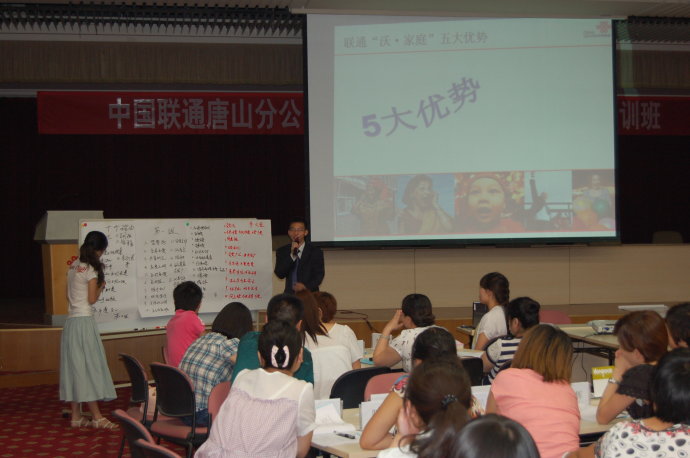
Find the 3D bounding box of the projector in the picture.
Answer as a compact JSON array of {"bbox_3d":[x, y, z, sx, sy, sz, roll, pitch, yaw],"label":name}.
[{"bbox_3d":[2.070,0.760,9.020,0.300,0.095,0.240,-1,0,-9],"label":"projector"}]

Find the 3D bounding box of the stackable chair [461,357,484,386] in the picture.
[{"bbox_3d":[0.540,1.200,7.100,0.520,0.820,0.560,-1,0,-25],"label":"stackable chair"}]

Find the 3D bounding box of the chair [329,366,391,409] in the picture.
[{"bbox_3d":[-0.030,1.165,6.470,0.500,0.830,0.550,-1,0,-37],"label":"chair"}]

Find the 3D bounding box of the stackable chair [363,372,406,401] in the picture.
[{"bbox_3d":[0.420,1.200,6.080,0.520,0.820,0.560,-1,0,-22],"label":"stackable chair"}]

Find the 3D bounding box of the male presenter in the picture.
[{"bbox_3d":[-0.450,0.740,11.350,0.520,1.700,0.380,-1,0,9],"label":"male presenter"}]

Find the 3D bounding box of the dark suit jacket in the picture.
[{"bbox_3d":[-0.450,0.490,11.300,0.490,0.740,0.320,-1,0,12],"label":"dark suit jacket"}]

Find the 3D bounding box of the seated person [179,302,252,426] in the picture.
[{"bbox_3d":[-0.750,1.010,6.800,0.500,1.160,0.750,-1,0,37],"label":"seated person"}]

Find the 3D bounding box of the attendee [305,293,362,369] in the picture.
[{"bbox_3d":[-0.060,0.975,6.880,0.480,1.210,0.680,-1,0,-10],"label":"attendee"}]

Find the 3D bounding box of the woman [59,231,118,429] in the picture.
[{"bbox_3d":[-2.090,0.815,9.350,0.440,1.580,0.460,-1,0,-40],"label":"woman"}]

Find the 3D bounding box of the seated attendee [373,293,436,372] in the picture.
[{"bbox_3d":[0.390,1.010,7.200,0.550,1.200,0.800,-1,0,-30],"label":"seated attendee"}]

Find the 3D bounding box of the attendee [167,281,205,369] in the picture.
[{"bbox_3d":[-0.950,1.000,8.300,0.800,1.250,0.500,0,0,-44],"label":"attendee"}]

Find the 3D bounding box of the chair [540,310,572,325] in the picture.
[{"bbox_3d":[1.790,1.140,10.200,0.500,0.830,0.550,-1,0,18],"label":"chair"}]

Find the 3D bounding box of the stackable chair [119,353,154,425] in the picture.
[{"bbox_3d":[-1.130,1.215,7.420,0.560,0.820,0.520,-1,0,-30],"label":"stackable chair"}]

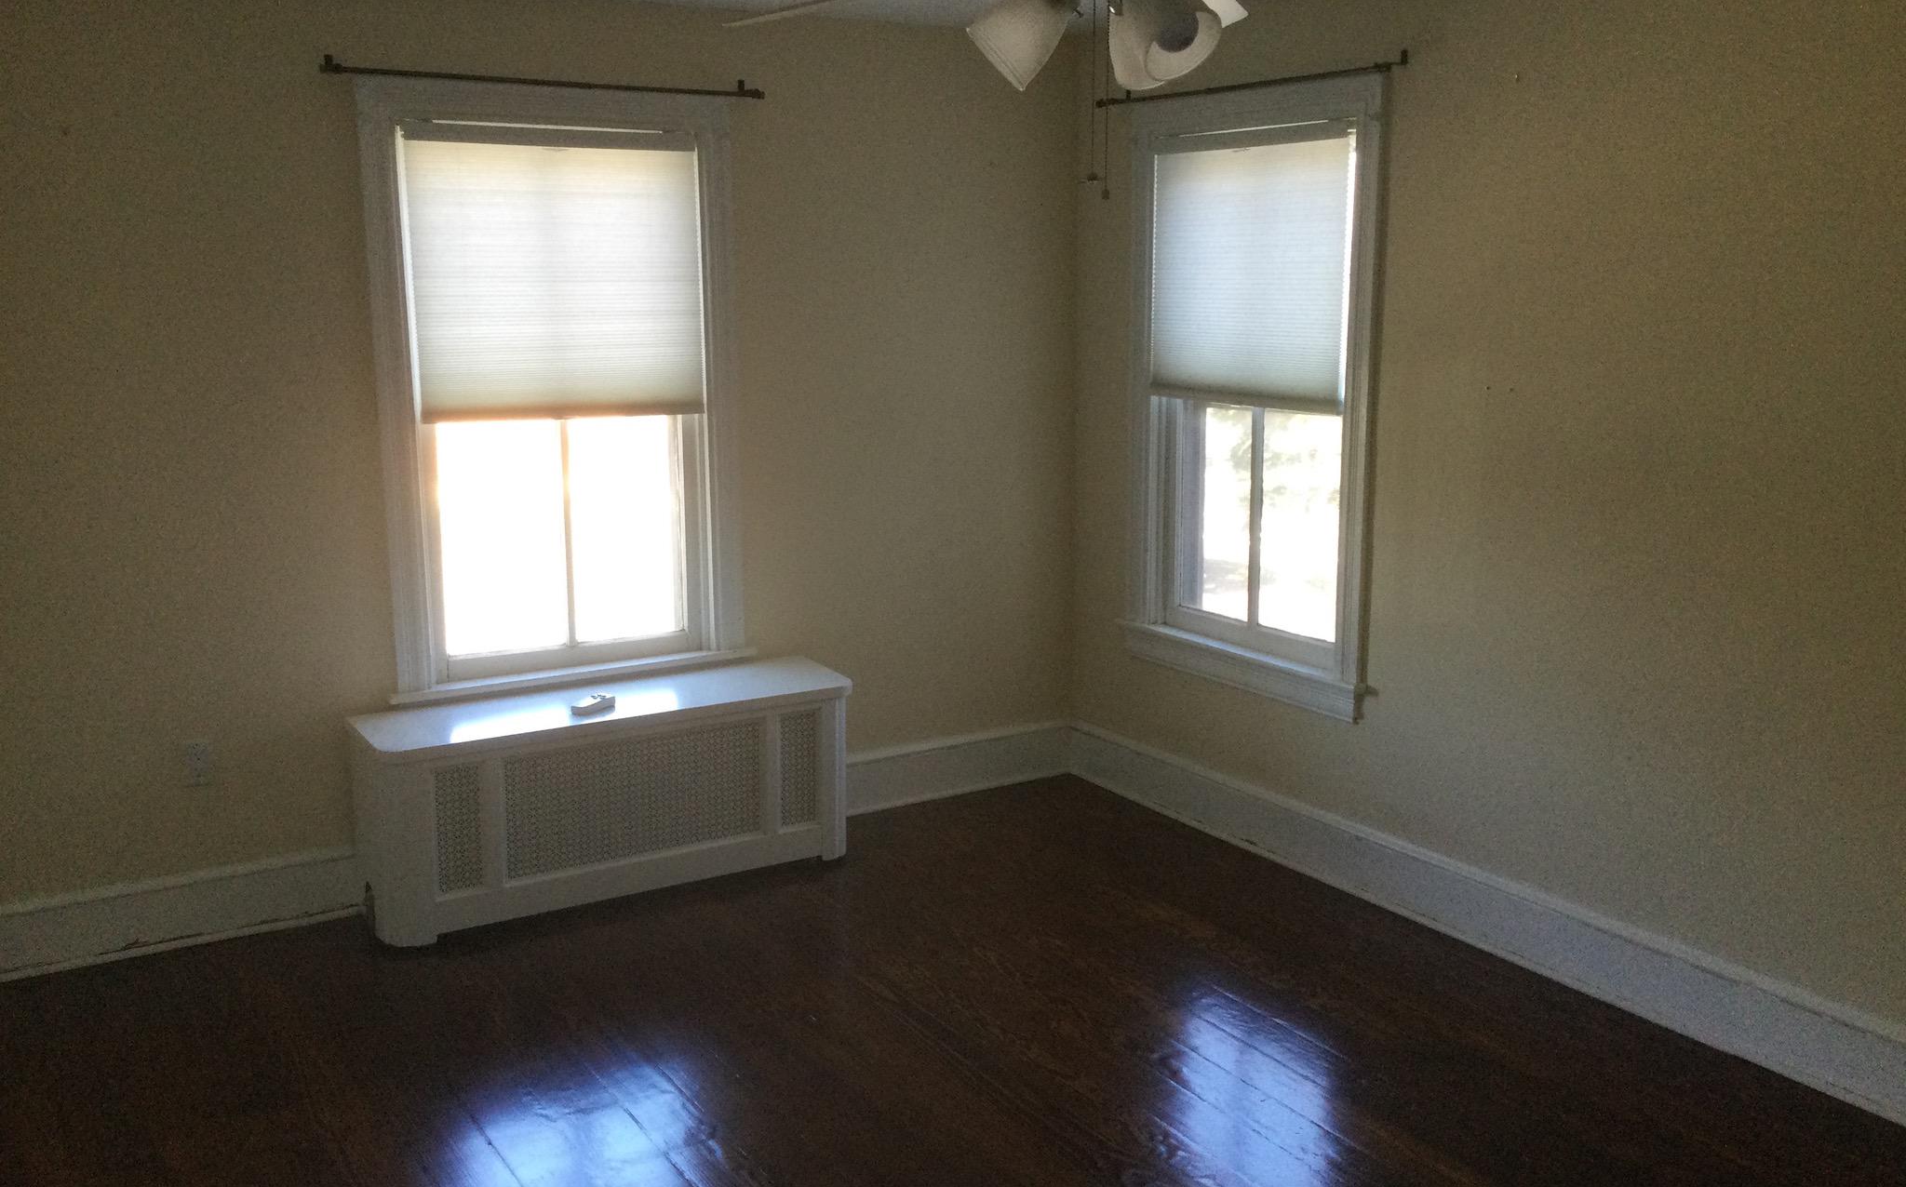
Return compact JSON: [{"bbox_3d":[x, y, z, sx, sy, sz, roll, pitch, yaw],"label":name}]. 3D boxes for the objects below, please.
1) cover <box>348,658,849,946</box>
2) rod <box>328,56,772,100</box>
[{"bbox_3d":[-0.904,0.543,4.597,1.274,0.511,0.319,-7,13,-31],"label":"cover"},{"bbox_3d":[-1.007,-1.306,4.327,1.152,0.054,0.077,-7,13,-31],"label":"rod"}]

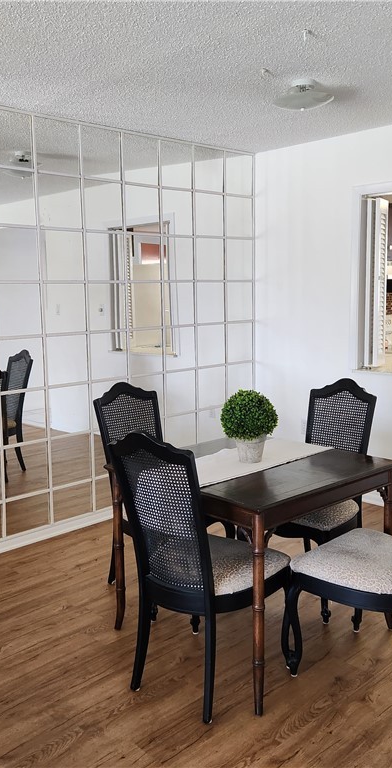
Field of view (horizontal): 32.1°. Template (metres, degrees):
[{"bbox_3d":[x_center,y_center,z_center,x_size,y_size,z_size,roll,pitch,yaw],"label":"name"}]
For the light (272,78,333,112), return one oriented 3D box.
[{"bbox_3d":[0.512,-1.390,3.298,0.300,0.140,0.300,-1,8,0],"label":"light"}]

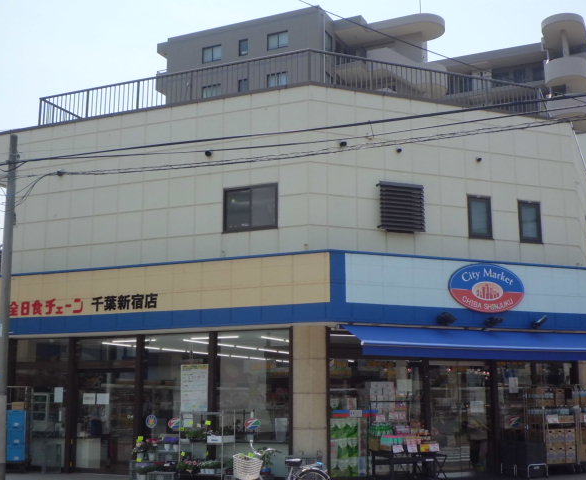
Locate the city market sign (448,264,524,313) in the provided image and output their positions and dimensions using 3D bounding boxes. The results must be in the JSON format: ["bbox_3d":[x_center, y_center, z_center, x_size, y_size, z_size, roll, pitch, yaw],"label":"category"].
[{"bbox_3d":[3.504,0.866,15.664,1.594,0.880,0.130,4,-12,-22],"label":"city market sign"}]

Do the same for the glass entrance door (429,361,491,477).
[{"bbox_3d":[3.140,3.346,16.248,1.358,2.080,0.100,4,-12,-22],"label":"glass entrance door"}]

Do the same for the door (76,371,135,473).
[{"bbox_3d":[-3.645,3.507,16.823,1.443,2.000,0.100,-5,-12,24],"label":"door"}]

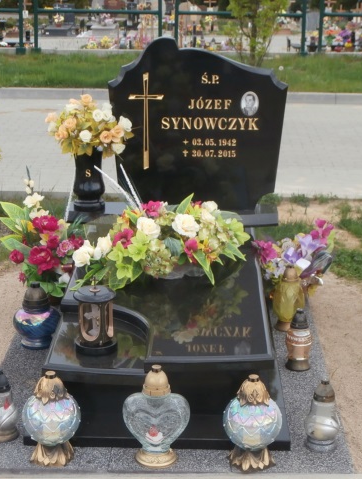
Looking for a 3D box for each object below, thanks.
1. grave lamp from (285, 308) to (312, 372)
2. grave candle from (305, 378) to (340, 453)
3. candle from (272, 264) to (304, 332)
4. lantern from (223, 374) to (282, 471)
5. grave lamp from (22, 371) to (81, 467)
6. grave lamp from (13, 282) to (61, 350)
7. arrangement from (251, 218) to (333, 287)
[{"bbox_3d":[0.426,0.357,3.811,0.094,0.225,0.094,1,17,1],"label":"grave lamp"},{"bbox_3d":[0.435,0.535,3.245,0.111,0.216,0.111,1,17,1],"label":"grave candle"},{"bbox_3d":[0.428,0.228,4.174,0.127,0.258,0.127,1,17,1],"label":"candle"},{"bbox_3d":[0.216,0.533,3.141,0.176,0.279,0.176,1,17,1],"label":"lantern"},{"bbox_3d":[-0.385,0.526,3.164,0.177,0.276,0.177,1,17,1],"label":"grave lamp"},{"bbox_3d":[-0.547,0.280,4.018,0.183,0.245,0.183,1,17,1],"label":"grave lamp"},{"bbox_3d":[0.474,0.076,4.479,0.350,0.340,0.280,1,17,1],"label":"arrangement"}]

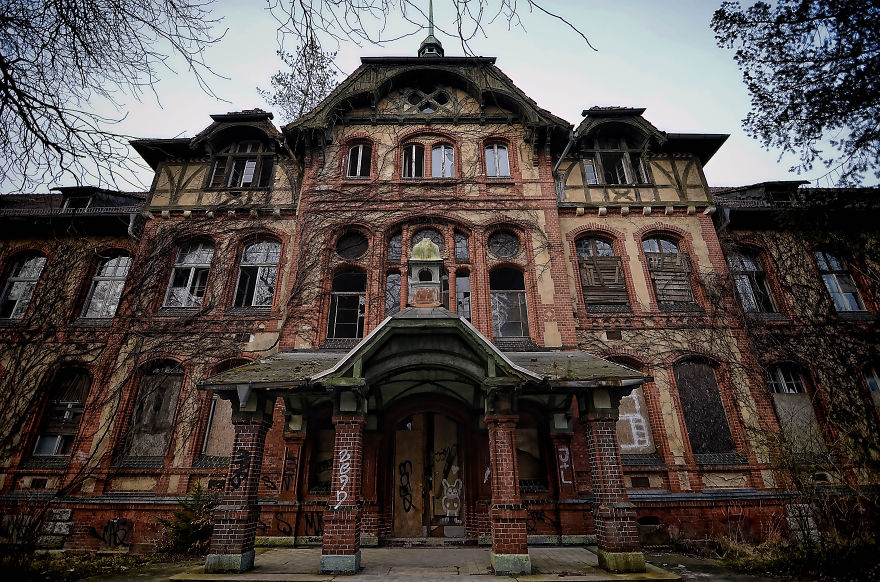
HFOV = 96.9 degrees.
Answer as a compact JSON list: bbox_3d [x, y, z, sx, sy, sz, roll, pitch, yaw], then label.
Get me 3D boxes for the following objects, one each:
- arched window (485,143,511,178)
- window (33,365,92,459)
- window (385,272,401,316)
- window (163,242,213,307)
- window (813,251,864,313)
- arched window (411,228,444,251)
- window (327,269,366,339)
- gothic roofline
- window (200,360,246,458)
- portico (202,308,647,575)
[{"bbox_3d":[2.082,-4.789,14.219,0.862,1.611,0.250,0,-23,0],"label":"arched window"},{"bbox_3d":[-11.951,3.783,12.446,1.145,2.762,0.250,0,-23,0],"label":"window"},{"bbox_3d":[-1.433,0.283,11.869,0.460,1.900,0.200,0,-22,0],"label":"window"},{"bbox_3d":[-8.282,-0.582,12.994,1.330,2.380,0.220,0,-22,0],"label":"window"},{"bbox_3d":[14.563,-0.400,14.175,1.137,2.426,0.250,0,-23,0],"label":"window"},{"bbox_3d":[-0.374,-1.589,12.980,1.094,1.141,0.250,0,-23,0],"label":"arched window"},{"bbox_3d":[-2.845,0.355,12.106,1.126,2.342,0.250,0,-23,0],"label":"window"},{"bbox_3d":[-0.442,-6.745,15.310,9.999,3.856,2.400,0,-23,0],"label":"gothic roofline"},{"bbox_3d":[-5.994,3.358,11.437,1.320,2.799,0.250,0,-23,0],"label":"window"},{"bbox_3d":[-0.268,3.014,8.676,8.550,4.950,3.450,0,-22,0],"label":"portico"}]

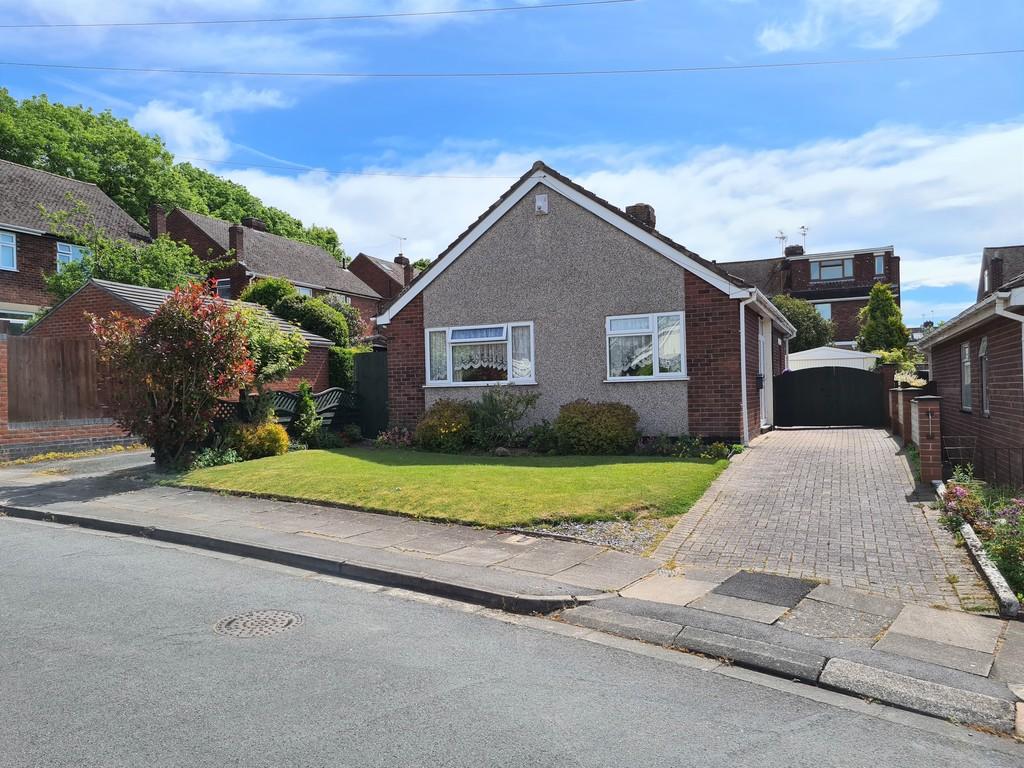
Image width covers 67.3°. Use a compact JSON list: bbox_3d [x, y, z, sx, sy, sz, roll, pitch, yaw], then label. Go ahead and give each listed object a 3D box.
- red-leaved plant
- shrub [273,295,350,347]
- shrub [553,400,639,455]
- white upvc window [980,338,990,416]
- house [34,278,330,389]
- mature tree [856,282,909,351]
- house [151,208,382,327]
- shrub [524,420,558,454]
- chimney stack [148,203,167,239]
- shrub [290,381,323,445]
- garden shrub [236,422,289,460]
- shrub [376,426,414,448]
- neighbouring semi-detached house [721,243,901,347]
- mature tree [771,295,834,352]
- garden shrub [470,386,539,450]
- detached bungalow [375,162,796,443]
[{"bbox_3d":[-5.209,-0.117,11.800,2.350,2.800,2.150,-2,-1,23],"label":"red-leaved plant"},{"bbox_3d":[-6.387,-0.855,24.500,2.500,3.700,2.300,-2,-1,24],"label":"shrub"},{"bbox_3d":[1.384,0.676,12.750,1.400,0.900,1.150,-2,-1,23],"label":"shrub"},{"bbox_3d":[6.542,-0.105,10.620,0.120,1.060,0.850,-2,-1,23],"label":"white upvc window"},{"bbox_3d":[-8.651,-0.549,20.129,6.150,3.800,5.450,-2,-1,24],"label":"house"},{"bbox_3d":[14.934,-1.513,31.000,2.200,5.000,2.100,-2,-1,24],"label":"mature tree"},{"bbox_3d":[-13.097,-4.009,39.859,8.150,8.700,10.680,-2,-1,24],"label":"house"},{"bbox_3d":[0.523,0.896,13.200,0.650,0.540,0.600,-1,-1,0],"label":"shrub"},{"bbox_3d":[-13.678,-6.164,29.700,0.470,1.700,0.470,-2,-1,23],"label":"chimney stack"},{"bbox_3d":[-4.088,0.621,15.300,0.640,1.280,0.620,-2,-1,24],"label":"shrub"},{"bbox_3d":[-4.315,0.993,13.300,0.880,0.680,0.800,-2,-1,24],"label":"garden shrub"},{"bbox_3d":[-2.296,1.001,14.900,0.720,0.420,0.600,-2,-1,24],"label":"shrub"},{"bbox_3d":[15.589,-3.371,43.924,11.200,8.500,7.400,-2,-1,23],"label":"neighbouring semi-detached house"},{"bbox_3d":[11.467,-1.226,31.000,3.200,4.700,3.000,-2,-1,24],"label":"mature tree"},{"bbox_3d":[-0.137,0.587,14.050,1.220,1.100,1.000,-2,-1,24],"label":"garden shrub"},{"bbox_3d":[2.753,-1.576,19.599,7.850,5.430,10.950,-2,-1,24],"label":"detached bungalow"}]

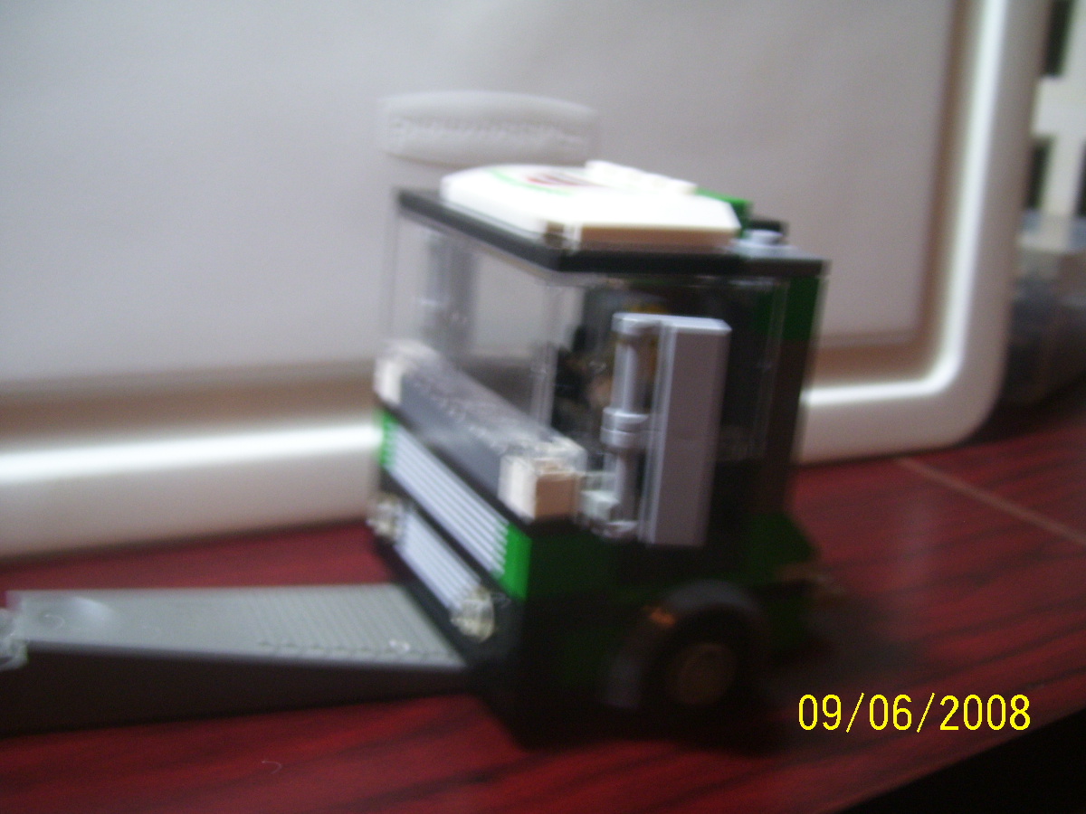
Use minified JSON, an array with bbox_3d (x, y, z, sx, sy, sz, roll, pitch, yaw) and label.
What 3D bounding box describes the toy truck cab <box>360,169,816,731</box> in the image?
[{"bbox_3d":[0.010,0.002,0.196,0.061,0.081,0.080,-2,16,-26],"label":"toy truck cab"}]

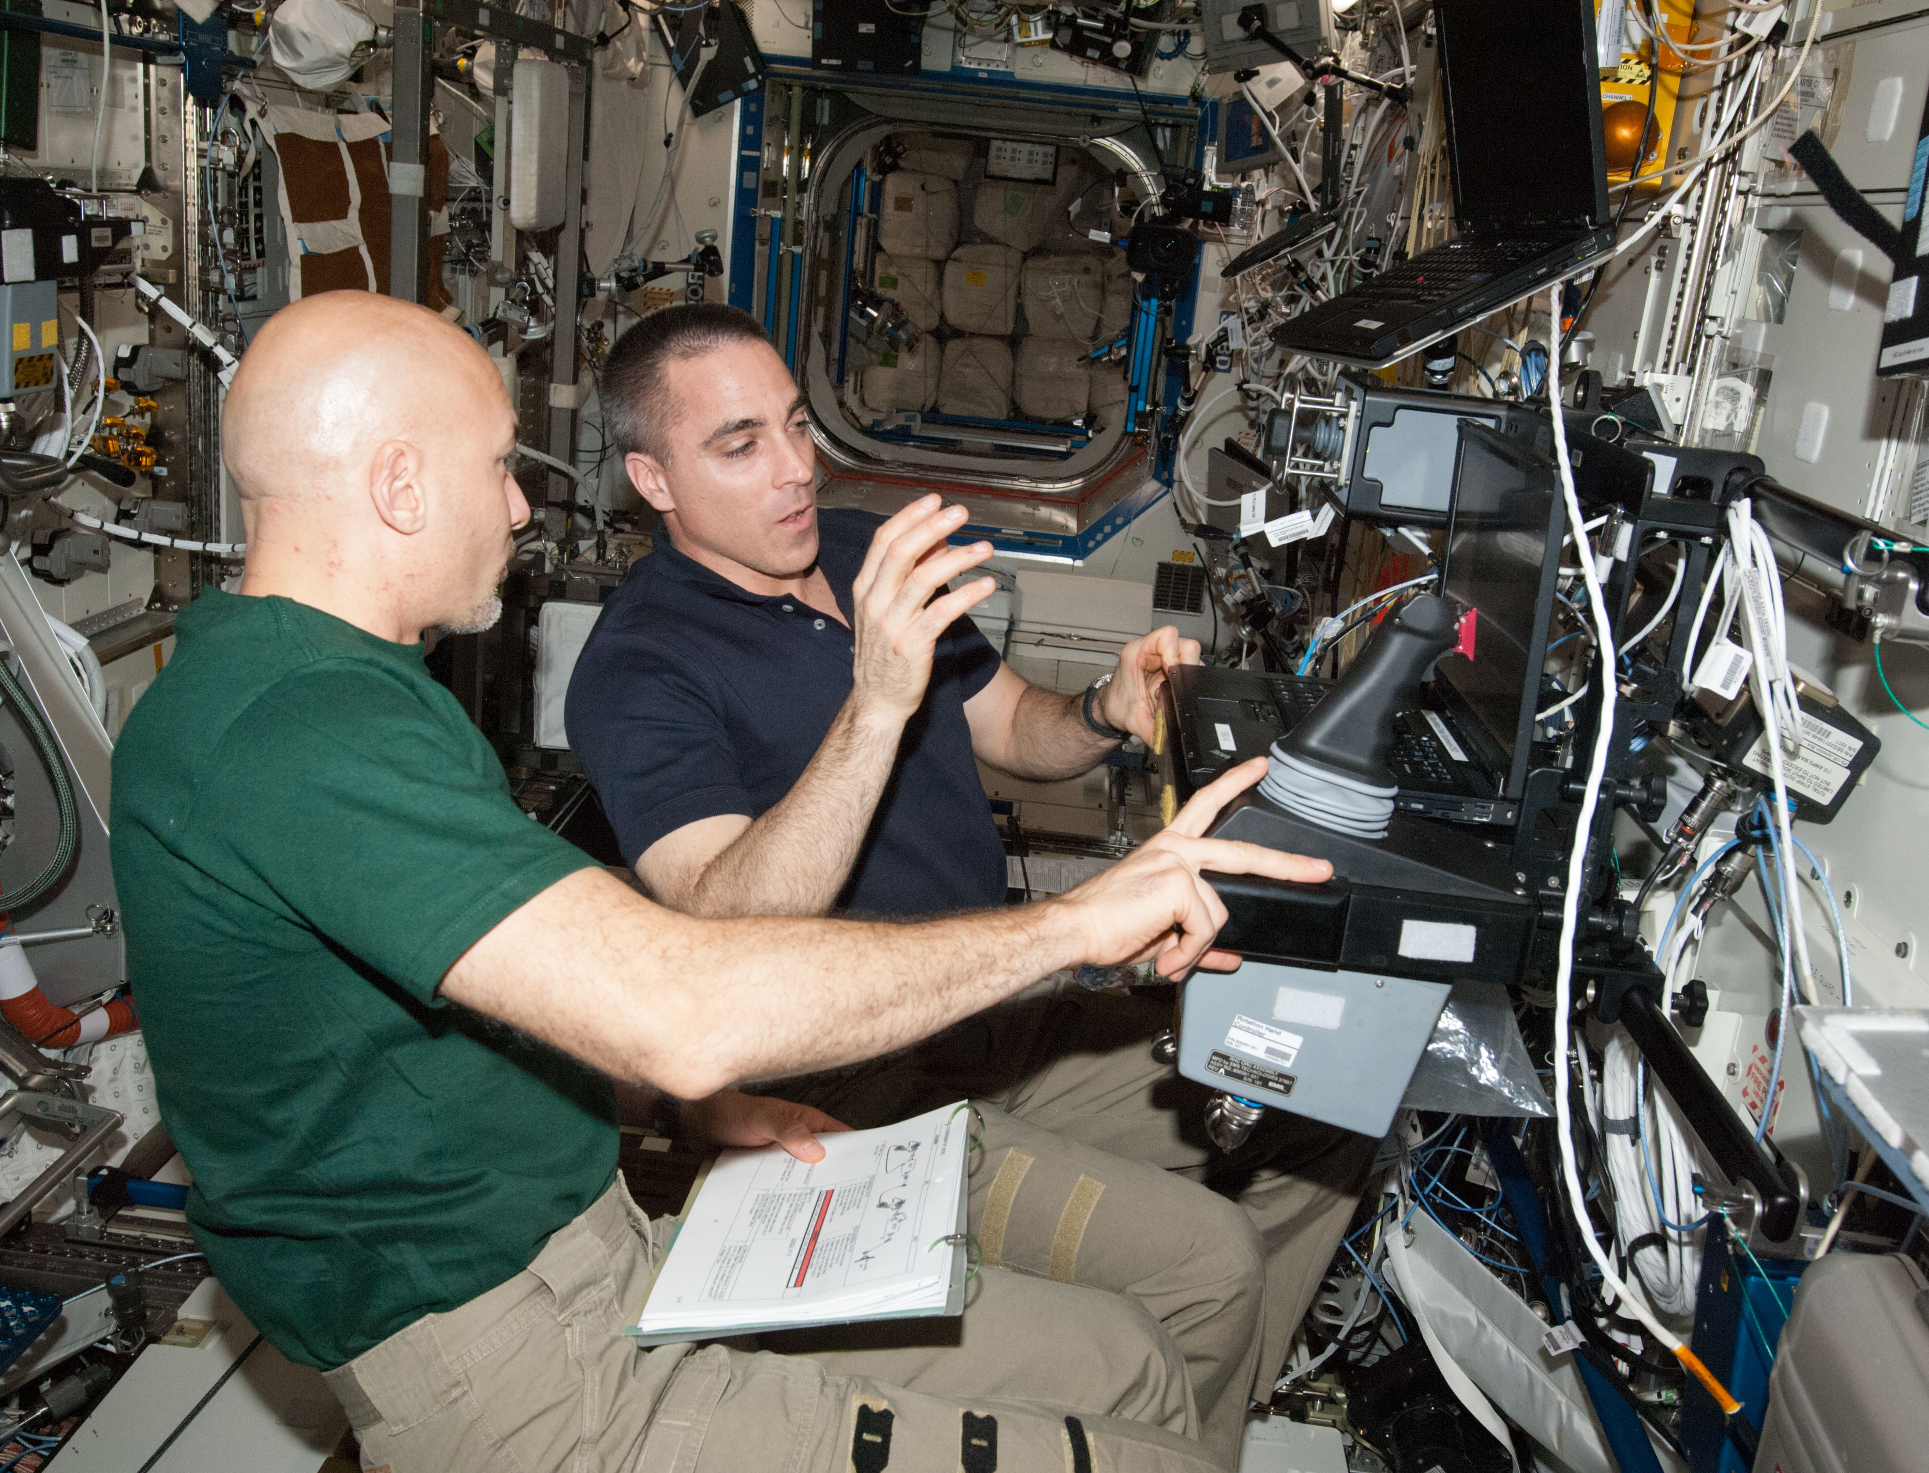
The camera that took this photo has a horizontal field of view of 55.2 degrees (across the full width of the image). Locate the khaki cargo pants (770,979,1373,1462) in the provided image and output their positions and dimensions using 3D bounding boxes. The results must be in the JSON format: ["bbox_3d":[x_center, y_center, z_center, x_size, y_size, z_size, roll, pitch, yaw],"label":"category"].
[{"bbox_3d":[0.044,0.479,1.583,0.570,0.440,0.400,17,21,37],"label":"khaki cargo pants"}]

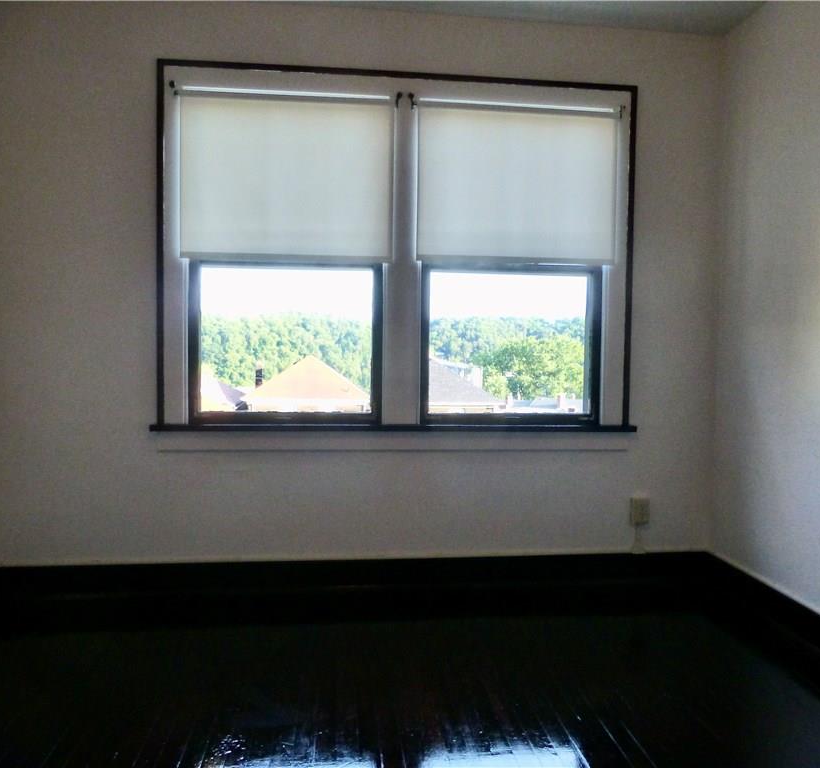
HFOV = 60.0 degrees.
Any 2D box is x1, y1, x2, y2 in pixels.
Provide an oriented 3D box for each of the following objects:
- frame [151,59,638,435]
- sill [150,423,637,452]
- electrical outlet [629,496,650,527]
[{"bbox_3d":[-0.026,-0.599,3.291,2.247,1.633,0.120,0,3,-6],"label":"frame"},{"bbox_3d":[-0.035,0.255,3.313,2.263,0.126,0.110,0,3,-6],"label":"sill"},{"bbox_3d":[1.132,0.624,3.439,0.075,0.118,0.040,0,3,-6],"label":"electrical outlet"}]

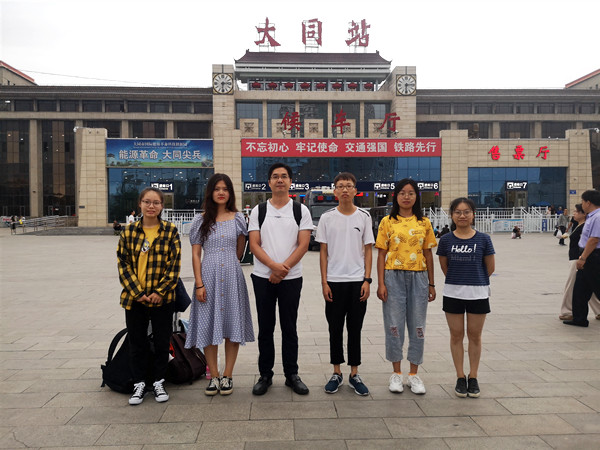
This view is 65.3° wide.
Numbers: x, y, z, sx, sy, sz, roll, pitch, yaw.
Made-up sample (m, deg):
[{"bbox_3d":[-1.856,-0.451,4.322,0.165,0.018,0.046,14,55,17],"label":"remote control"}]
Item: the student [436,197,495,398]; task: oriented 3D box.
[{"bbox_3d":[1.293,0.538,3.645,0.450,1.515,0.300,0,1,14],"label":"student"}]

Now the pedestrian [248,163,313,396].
[{"bbox_3d":[-0.155,0.406,3.710,0.500,1.790,0.330,0,1,-2],"label":"pedestrian"}]

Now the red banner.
[{"bbox_3d":[4.345,-8.093,49.000,21.150,1.930,0.200,0,1,-2],"label":"red banner"}]

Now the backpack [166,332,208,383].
[{"bbox_3d":[-0.992,1.094,4.020,0.270,0.400,0.320,0,1,45],"label":"backpack"}]

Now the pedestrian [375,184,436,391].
[{"bbox_3d":[0.842,0.459,3.700,0.480,1.649,0.310,0,1,3],"label":"pedestrian"}]

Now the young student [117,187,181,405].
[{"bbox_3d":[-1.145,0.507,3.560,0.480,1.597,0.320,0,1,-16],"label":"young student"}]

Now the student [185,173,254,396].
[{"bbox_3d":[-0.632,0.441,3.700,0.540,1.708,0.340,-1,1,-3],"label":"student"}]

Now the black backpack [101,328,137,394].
[{"bbox_3d":[-1.400,1.080,3.790,0.300,0.460,0.300,0,1,21],"label":"black backpack"}]

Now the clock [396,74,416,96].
[{"bbox_3d":[14.477,-18.942,63.500,2.750,2.850,0.350,-1,1,-3],"label":"clock"}]

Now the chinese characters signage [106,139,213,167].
[{"bbox_3d":[-12.882,-6.569,43.000,9.800,2.570,0.200,-1,1,-3],"label":"chinese characters signage"}]

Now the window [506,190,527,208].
[{"bbox_3d":[23.184,-2.671,50.000,2.200,2.050,0.300,0,1,-2],"label":"window"}]

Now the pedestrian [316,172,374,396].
[{"bbox_3d":[0.355,0.438,3.690,0.460,1.699,0.310,0,1,1],"label":"pedestrian"}]

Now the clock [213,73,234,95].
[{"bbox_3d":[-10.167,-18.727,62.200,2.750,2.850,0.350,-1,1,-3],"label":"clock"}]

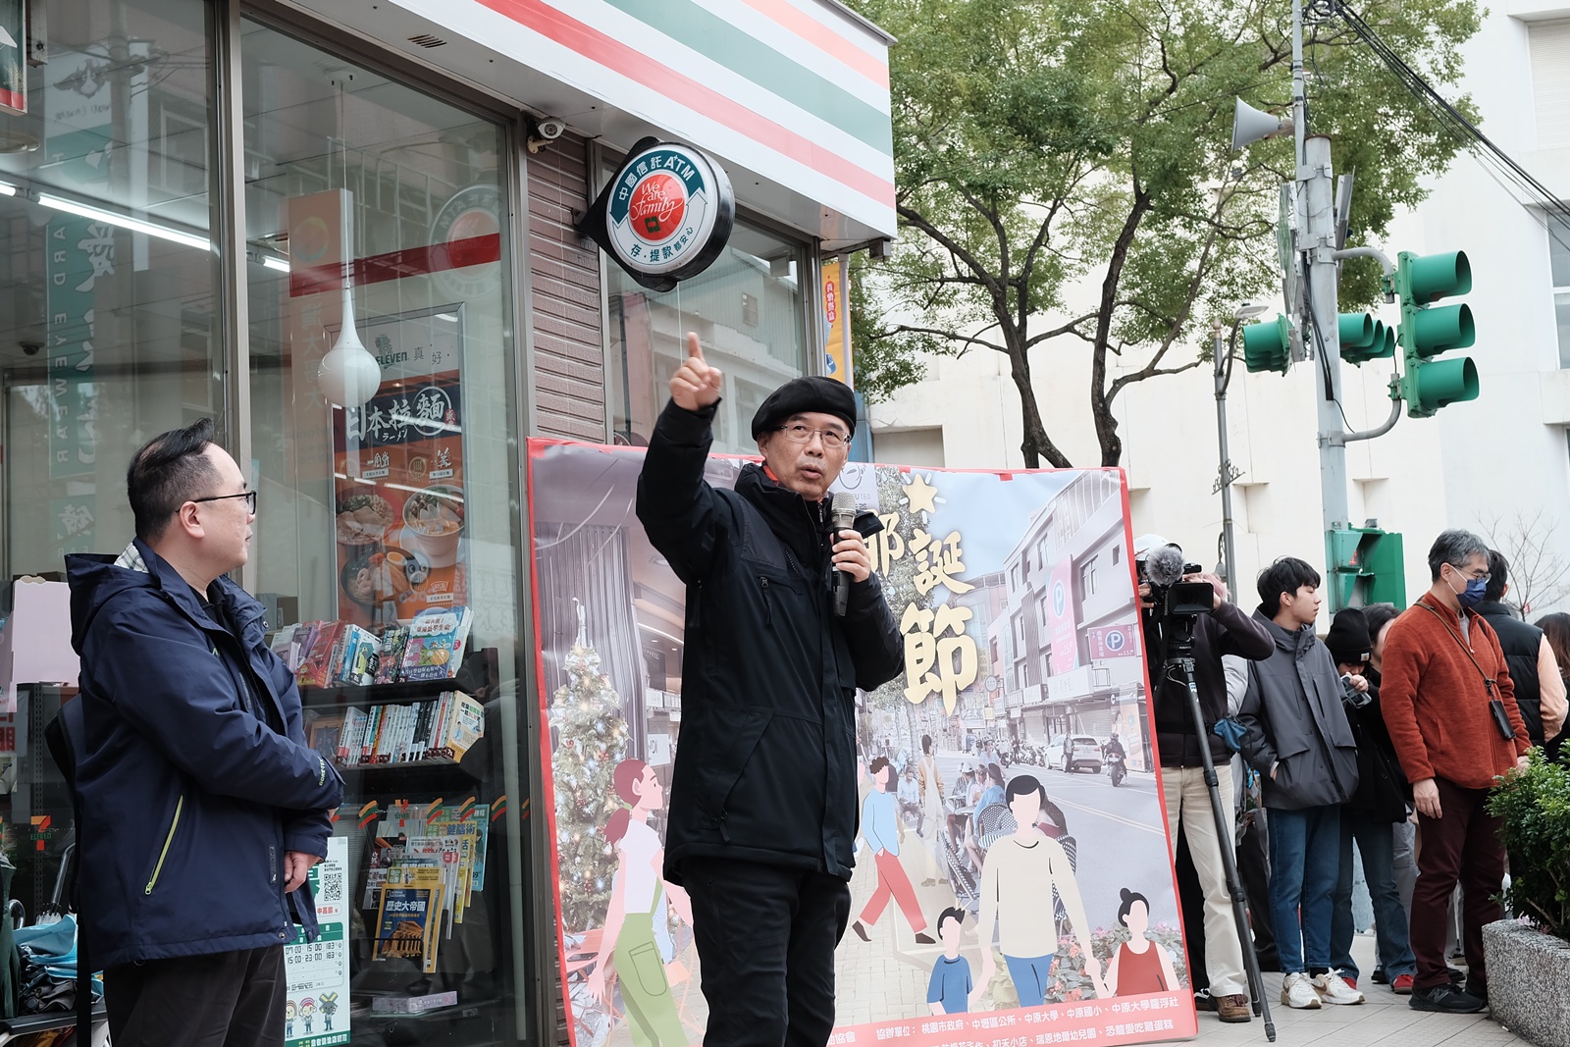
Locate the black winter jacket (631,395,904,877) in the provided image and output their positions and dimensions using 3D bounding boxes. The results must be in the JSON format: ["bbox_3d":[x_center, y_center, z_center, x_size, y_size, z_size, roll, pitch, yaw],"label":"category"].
[{"bbox_3d":[-0.037,0.238,4.050,0.420,0.890,0.630,-8,-8,38],"label":"black winter jacket"}]

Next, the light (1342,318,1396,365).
[{"bbox_3d":[4.649,-1.505,17.048,0.390,0.360,1.070,-2,-5,30],"label":"light"}]

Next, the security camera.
[{"bbox_3d":[-0.829,-1.343,7.250,0.100,0.125,0.190,-1,3,-18],"label":"security camera"}]

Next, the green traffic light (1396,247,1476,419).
[{"bbox_3d":[4.201,-1.221,13.500,0.400,1.060,0.360,-7,-7,32],"label":"green traffic light"}]

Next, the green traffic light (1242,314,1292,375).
[{"bbox_3d":[3.946,-1.448,17.050,0.390,0.360,1.070,-7,-7,14],"label":"green traffic light"}]

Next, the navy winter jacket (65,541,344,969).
[{"bbox_3d":[-1.012,0.391,3.600,0.470,0.730,0.560,-3,-6,-2],"label":"navy winter jacket"}]

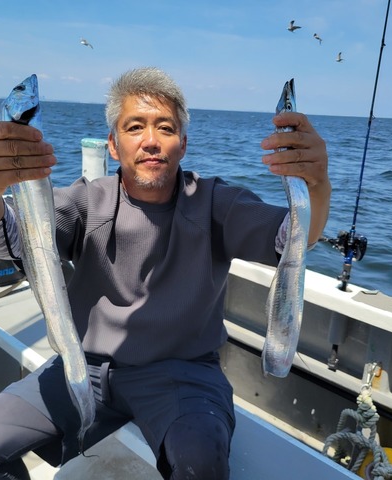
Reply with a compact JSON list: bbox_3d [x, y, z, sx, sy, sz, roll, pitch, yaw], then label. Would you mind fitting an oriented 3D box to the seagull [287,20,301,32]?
[{"bbox_3d":[5.476,-11.992,27.000,0.450,0.380,0.950,-6,18,-29],"label":"seagull"}]

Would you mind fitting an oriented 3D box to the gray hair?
[{"bbox_3d":[-0.110,-0.307,1.090,0.190,0.170,0.200,1,10,-9],"label":"gray hair"}]

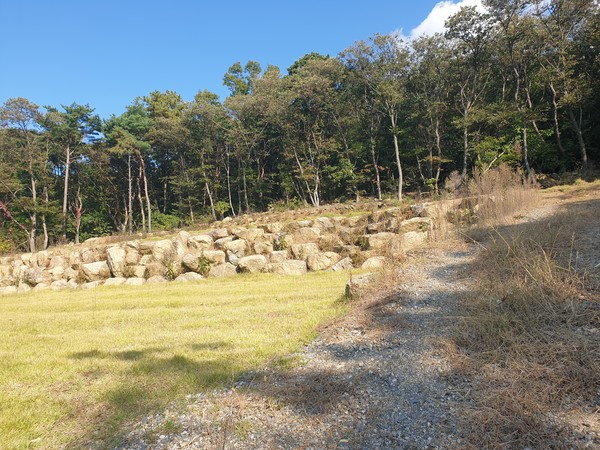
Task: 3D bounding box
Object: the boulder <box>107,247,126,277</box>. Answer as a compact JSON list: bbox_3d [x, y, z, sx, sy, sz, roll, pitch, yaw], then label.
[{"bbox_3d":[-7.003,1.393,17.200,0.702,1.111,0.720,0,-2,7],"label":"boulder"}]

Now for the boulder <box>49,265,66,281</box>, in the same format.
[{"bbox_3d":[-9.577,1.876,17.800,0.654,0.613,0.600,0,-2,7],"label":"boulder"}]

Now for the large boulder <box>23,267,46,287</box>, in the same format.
[{"bbox_3d":[-8.718,1.691,14.800,0.750,0.620,0.620,-3,-1,-3],"label":"large boulder"}]

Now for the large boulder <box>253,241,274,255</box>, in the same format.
[{"bbox_3d":[-1.458,0.899,18.000,0.859,0.548,0.700,-1,-3,0],"label":"large boulder"}]

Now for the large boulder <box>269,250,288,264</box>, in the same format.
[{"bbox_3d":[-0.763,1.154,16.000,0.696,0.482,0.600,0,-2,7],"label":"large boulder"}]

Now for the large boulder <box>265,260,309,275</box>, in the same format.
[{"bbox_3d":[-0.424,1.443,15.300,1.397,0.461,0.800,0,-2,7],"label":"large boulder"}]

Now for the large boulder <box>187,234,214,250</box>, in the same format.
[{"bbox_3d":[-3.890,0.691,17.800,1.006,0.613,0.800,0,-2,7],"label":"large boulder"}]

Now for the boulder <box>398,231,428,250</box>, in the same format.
[{"bbox_3d":[3.929,0.536,15.600,0.990,0.660,0.740,-3,-1,-3],"label":"boulder"}]

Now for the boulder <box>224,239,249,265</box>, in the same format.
[{"bbox_3d":[-2.282,0.953,16.200,0.820,0.890,0.770,-3,-1,-3],"label":"boulder"}]

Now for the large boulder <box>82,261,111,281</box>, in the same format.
[{"bbox_3d":[-7.766,1.775,17.200,0.942,0.823,0.800,-1,-3,0],"label":"large boulder"}]

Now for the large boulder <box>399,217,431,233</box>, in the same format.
[{"bbox_3d":[4.177,-0.018,16.300,1.170,0.550,0.840,-3,-1,-3],"label":"large boulder"}]

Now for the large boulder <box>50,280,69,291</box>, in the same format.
[{"bbox_3d":[-9.071,2.282,17.000,0.576,0.420,0.550,-1,-3,0],"label":"large boulder"}]

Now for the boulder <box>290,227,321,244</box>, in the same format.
[{"bbox_3d":[0.227,0.433,18.600,1.234,0.728,0.900,-1,-3,0],"label":"boulder"}]

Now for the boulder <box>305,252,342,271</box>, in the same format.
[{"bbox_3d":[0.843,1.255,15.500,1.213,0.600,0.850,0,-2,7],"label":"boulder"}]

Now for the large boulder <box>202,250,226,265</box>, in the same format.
[{"bbox_3d":[-3.016,1.147,15.900,0.800,0.470,0.580,-3,-1,-3],"label":"large boulder"}]

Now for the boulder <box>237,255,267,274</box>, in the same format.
[{"bbox_3d":[-1.679,1.367,15.600,0.990,0.660,0.740,-3,-1,-3],"label":"boulder"}]

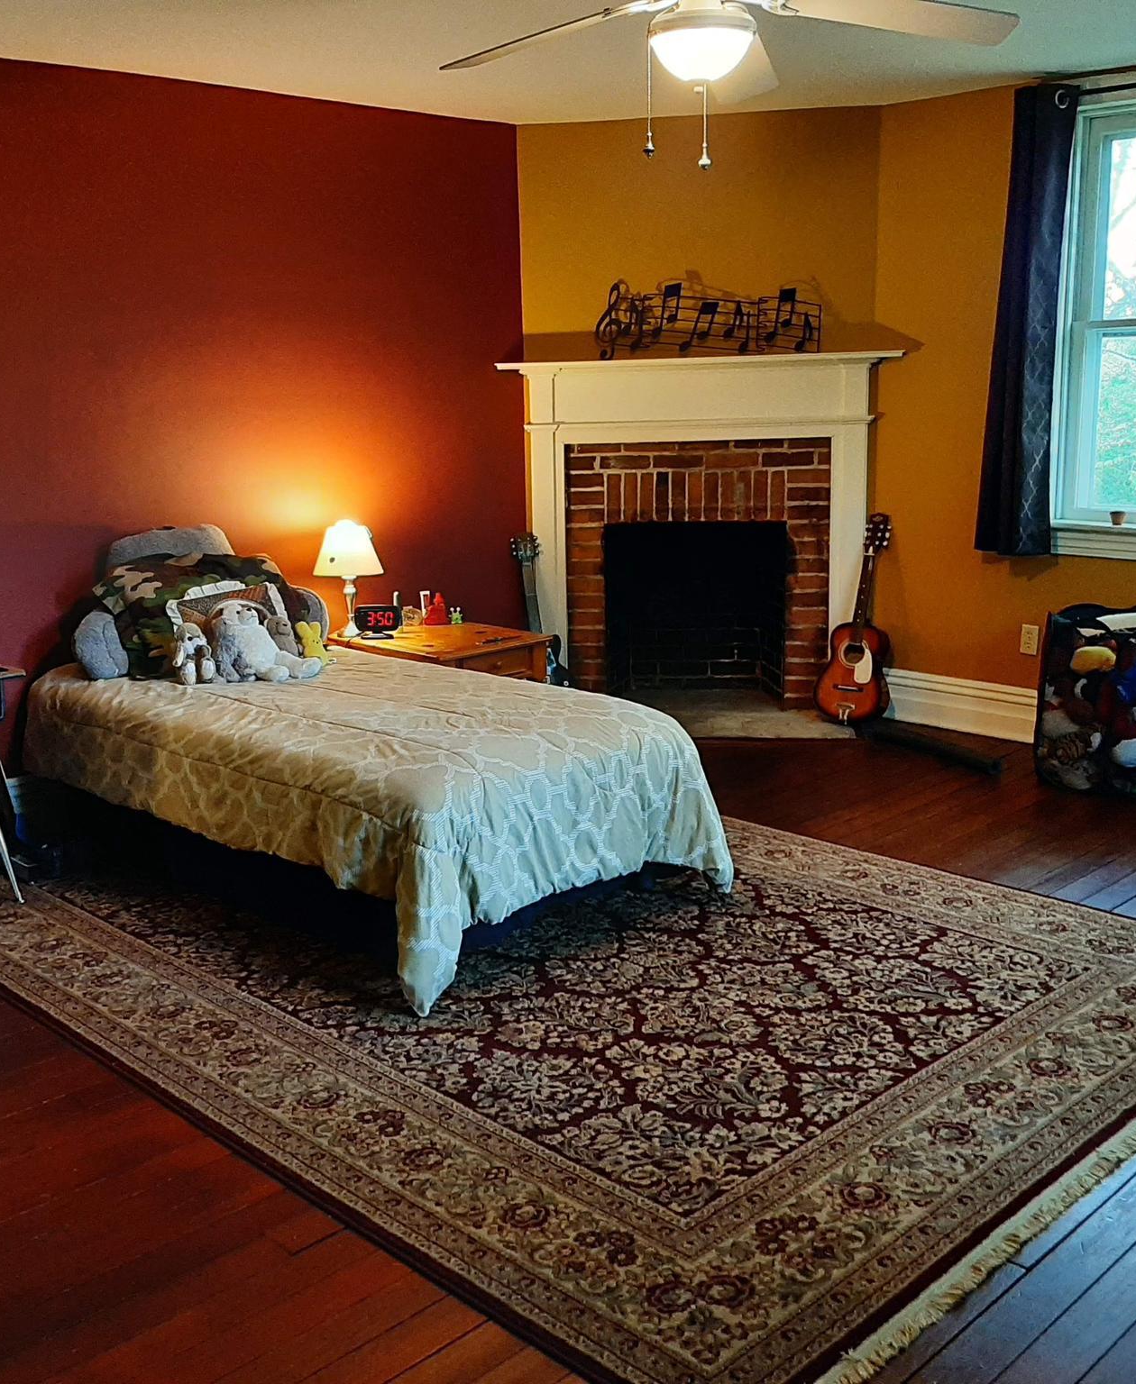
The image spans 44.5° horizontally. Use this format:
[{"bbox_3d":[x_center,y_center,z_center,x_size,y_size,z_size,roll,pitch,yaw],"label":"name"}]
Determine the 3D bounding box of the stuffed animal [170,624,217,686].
[{"bbox_3d":[-1.197,-0.137,4.403,0.150,0.200,0.140,-5,13,-17],"label":"stuffed animal"}]

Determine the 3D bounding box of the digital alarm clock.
[{"bbox_3d":[-0.730,-0.273,5.290,0.180,0.125,0.070,-4,13,-10],"label":"digital alarm clock"}]

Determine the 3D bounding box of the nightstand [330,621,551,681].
[{"bbox_3d":[-0.478,0.060,5.245,0.600,0.520,0.540,10,17,43],"label":"nightstand"}]

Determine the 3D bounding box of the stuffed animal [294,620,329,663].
[{"bbox_3d":[-0.862,-0.173,4.672,0.110,0.140,0.070,-8,14,-27],"label":"stuffed animal"}]

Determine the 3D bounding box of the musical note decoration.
[{"bbox_3d":[0.557,-1.507,5.572,0.911,0.305,0.050,0,12,7],"label":"musical note decoration"}]

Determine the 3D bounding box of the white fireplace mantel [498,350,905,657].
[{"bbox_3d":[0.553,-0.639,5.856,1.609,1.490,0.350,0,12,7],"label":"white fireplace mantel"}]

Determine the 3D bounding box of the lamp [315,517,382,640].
[{"bbox_3d":[-0.846,-0.421,5.289,0.260,0.420,0.260,-1,12,0],"label":"lamp"}]

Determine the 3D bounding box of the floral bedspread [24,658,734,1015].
[{"bbox_3d":[-0.634,0.265,4.214,1.970,0.540,1.130,10,17,43],"label":"floral bedspread"}]

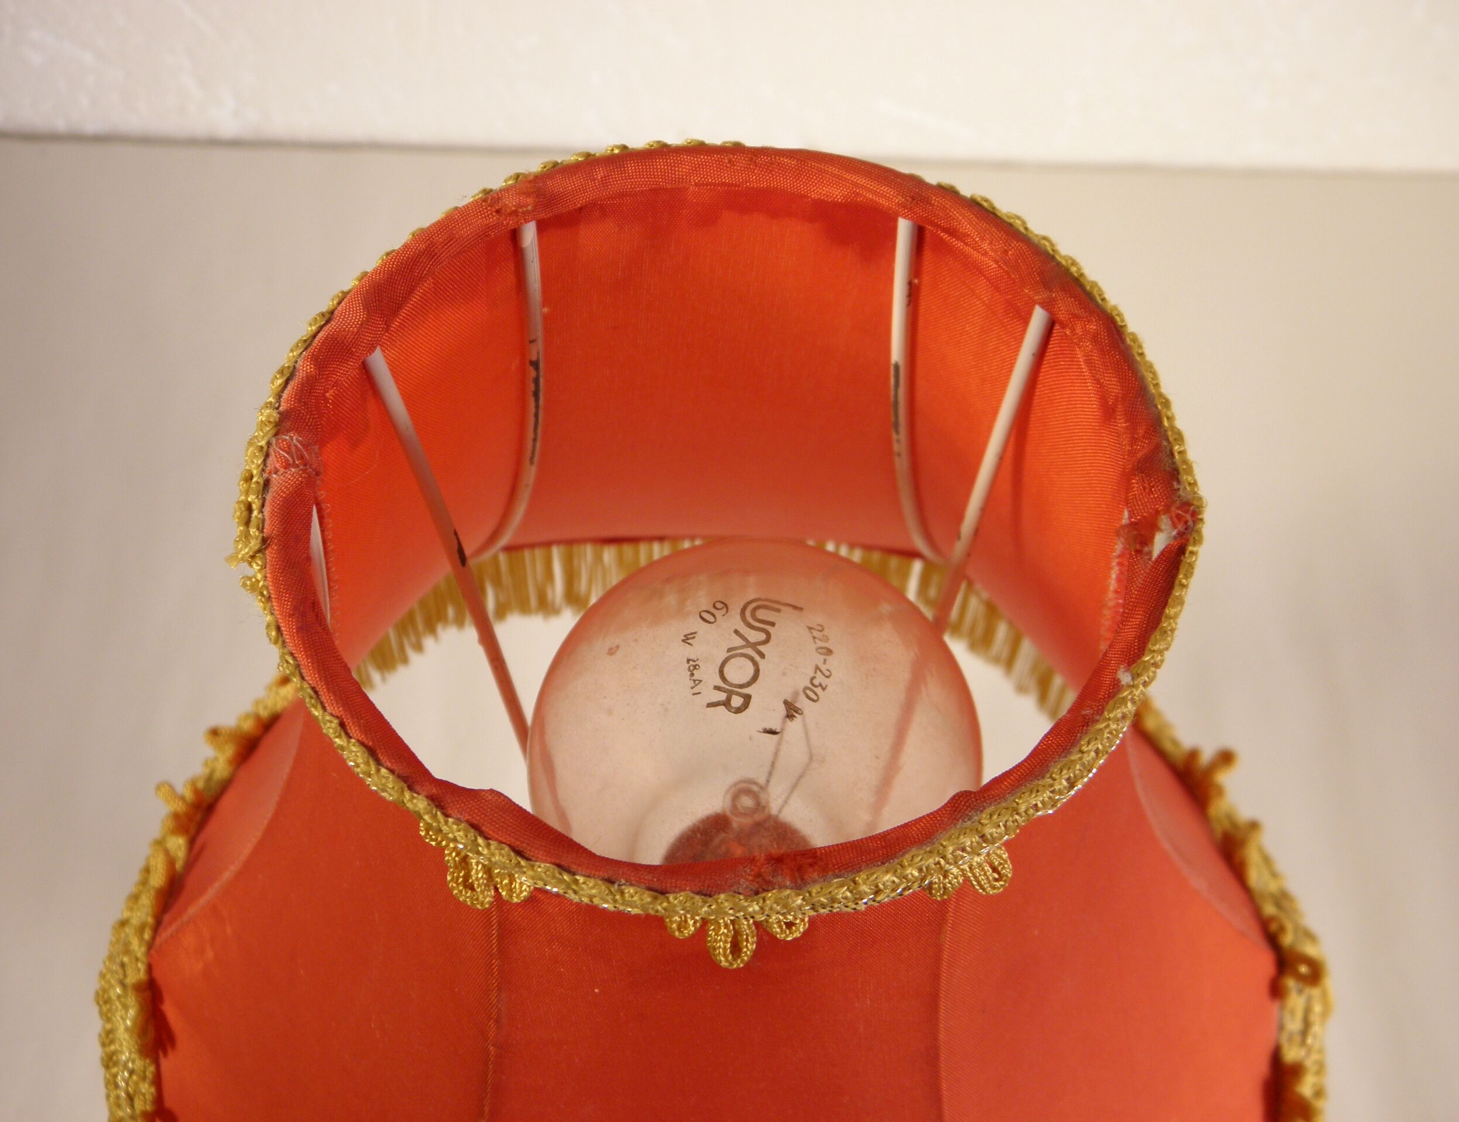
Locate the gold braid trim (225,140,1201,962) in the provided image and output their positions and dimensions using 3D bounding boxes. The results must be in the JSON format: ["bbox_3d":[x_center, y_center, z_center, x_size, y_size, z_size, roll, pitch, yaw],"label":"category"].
[{"bbox_3d":[-0.001,-0.007,0.218,0.107,0.015,0.107,-1,56,0],"label":"gold braid trim"}]

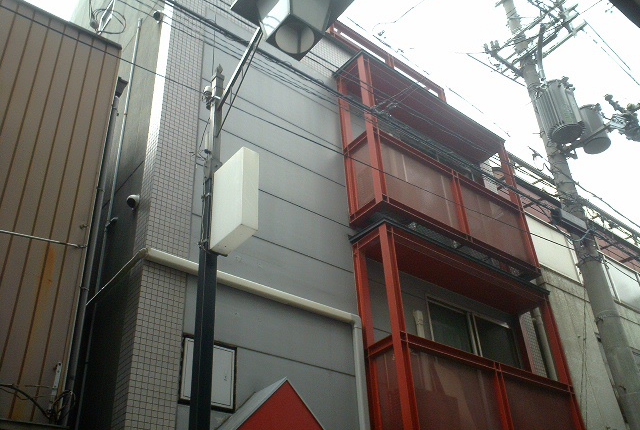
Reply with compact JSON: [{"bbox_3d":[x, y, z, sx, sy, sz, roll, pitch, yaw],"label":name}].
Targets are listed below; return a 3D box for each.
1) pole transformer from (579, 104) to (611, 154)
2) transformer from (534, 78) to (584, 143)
[{"bbox_3d":[4.546,-1.453,10.861,0.420,0.770,0.450,27,-44,-37],"label":"pole transformer"},{"bbox_3d":[3.926,-1.685,10.609,0.580,0.960,0.560,-3,-34,0],"label":"transformer"}]

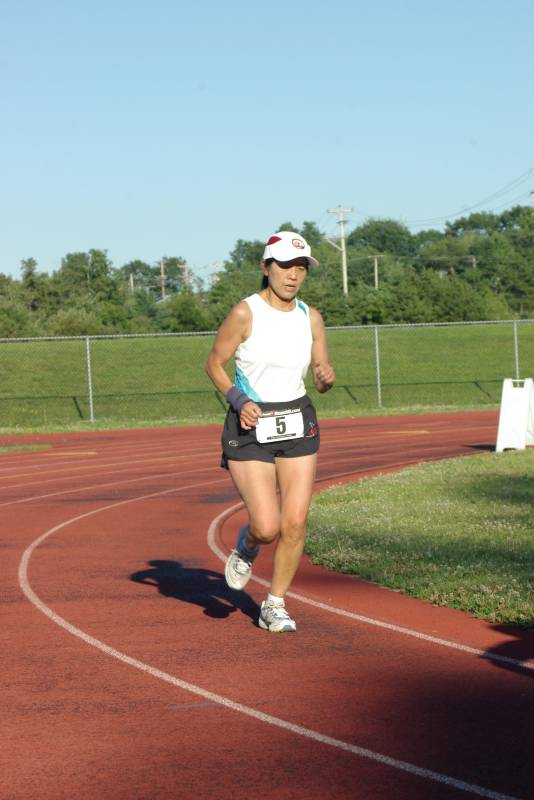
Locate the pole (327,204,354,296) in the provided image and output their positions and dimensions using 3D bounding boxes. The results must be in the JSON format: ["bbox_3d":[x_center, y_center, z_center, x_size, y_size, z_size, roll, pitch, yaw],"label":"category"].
[{"bbox_3d":[6.085,-10.438,215.000,2.200,10.500,0.600,-3,1,-17],"label":"pole"}]

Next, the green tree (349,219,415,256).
[{"bbox_3d":[11.360,-12.330,260.000,7.800,11.000,7.800,-3,0,0],"label":"green tree"}]

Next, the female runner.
[{"bbox_3d":[0.010,0.112,10.400,0.480,1.530,0.620,-3,1,-17],"label":"female runner"}]

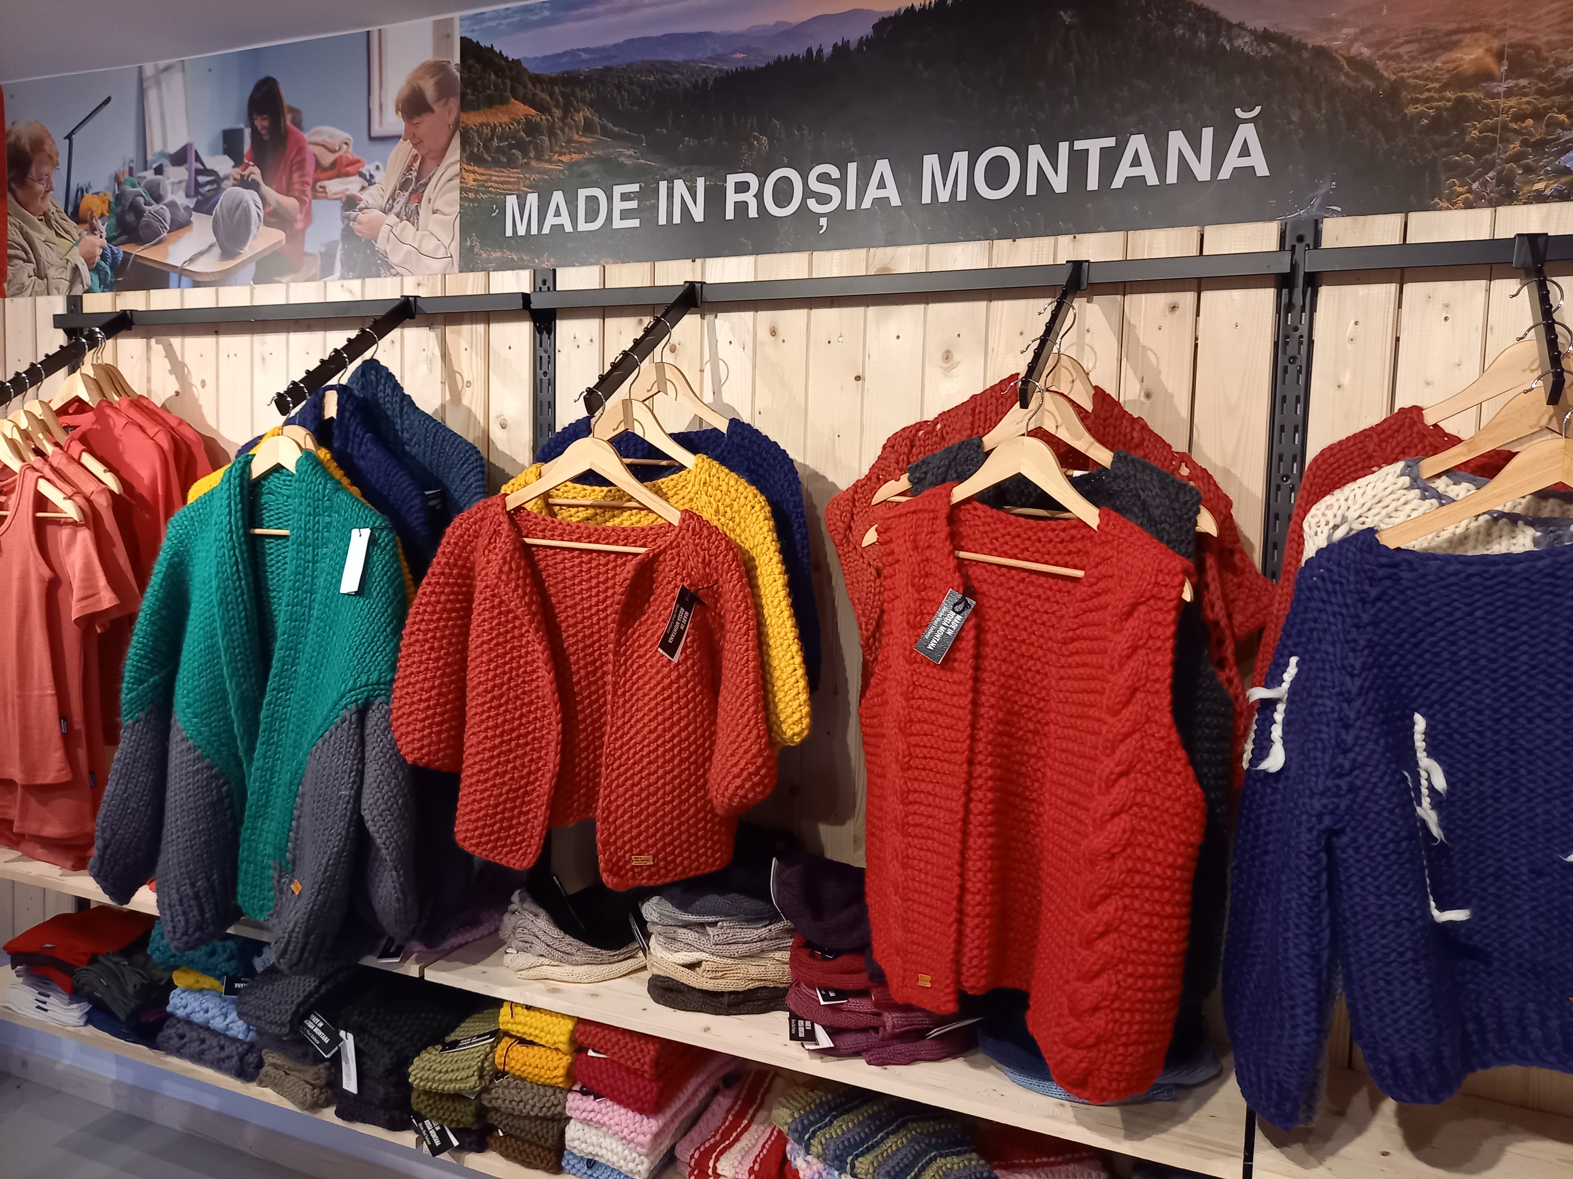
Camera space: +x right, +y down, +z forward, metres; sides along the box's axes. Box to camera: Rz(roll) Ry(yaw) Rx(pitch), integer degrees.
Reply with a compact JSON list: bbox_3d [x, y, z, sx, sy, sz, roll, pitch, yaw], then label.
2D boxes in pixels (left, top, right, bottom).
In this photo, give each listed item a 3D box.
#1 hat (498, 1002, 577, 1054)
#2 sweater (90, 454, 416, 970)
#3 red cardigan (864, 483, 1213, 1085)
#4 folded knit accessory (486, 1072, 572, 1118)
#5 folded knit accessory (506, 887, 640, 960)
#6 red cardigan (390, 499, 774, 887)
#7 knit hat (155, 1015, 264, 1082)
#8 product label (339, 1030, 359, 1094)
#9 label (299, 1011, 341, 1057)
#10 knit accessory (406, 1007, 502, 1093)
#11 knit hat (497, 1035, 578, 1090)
[{"bbox_3d":[-0.333,0.650,1.810,0.152,0.055,0.210,4,5,23],"label":"hat"},{"bbox_3d":[-0.885,0.187,1.871,0.680,0.810,0.210,4,5,23],"label":"sweater"},{"bbox_3d":[0.260,0.210,1.350,0.450,0.650,0.170,5,6,39],"label":"red cardigan"},{"bbox_3d":[-0.352,0.765,1.826,0.160,0.052,0.210,4,5,23],"label":"folded knit accessory"},{"bbox_3d":[-0.321,0.533,1.845,0.215,0.085,0.200,3,5,13],"label":"folded knit accessory"},{"bbox_3d":[-0.310,0.125,1.610,0.625,0.500,0.185,4,5,23],"label":"red cardigan"},{"bbox_3d":[-0.995,0.804,2.100,0.260,0.063,0.200,4,5,26],"label":"knit hat"},{"bbox_3d":[-0.713,0.772,1.850,0.042,0.100,0.004,5,6,38],"label":"product label"},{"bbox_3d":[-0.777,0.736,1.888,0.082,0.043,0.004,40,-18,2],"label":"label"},{"bbox_3d":[-0.490,0.740,1.852,0.150,0.064,0.210,3,5,11],"label":"knit accessory"},{"bbox_3d":[-0.346,0.721,1.832,0.140,0.050,0.210,4,5,29],"label":"knit hat"}]

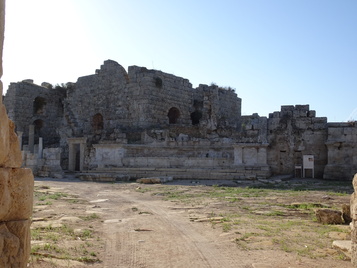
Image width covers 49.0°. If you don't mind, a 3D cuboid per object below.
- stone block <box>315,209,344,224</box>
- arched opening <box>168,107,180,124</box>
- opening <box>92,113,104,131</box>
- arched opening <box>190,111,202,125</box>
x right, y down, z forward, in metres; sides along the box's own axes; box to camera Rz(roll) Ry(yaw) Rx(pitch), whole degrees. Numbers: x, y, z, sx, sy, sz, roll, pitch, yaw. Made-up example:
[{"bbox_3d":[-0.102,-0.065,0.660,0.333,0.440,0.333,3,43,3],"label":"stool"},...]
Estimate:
[{"bbox_3d":[3.847,2.105,10.000,0.620,0.340,0.420,0,-4,8],"label":"stone block"},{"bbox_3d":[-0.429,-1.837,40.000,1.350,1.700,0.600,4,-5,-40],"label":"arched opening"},{"bbox_3d":[-8.163,-1.245,40.000,1.100,1.750,0.600,0,-4,12],"label":"opening"},{"bbox_3d":[1.927,-1.694,41.500,1.250,1.500,0.600,4,-5,-38],"label":"arched opening"}]

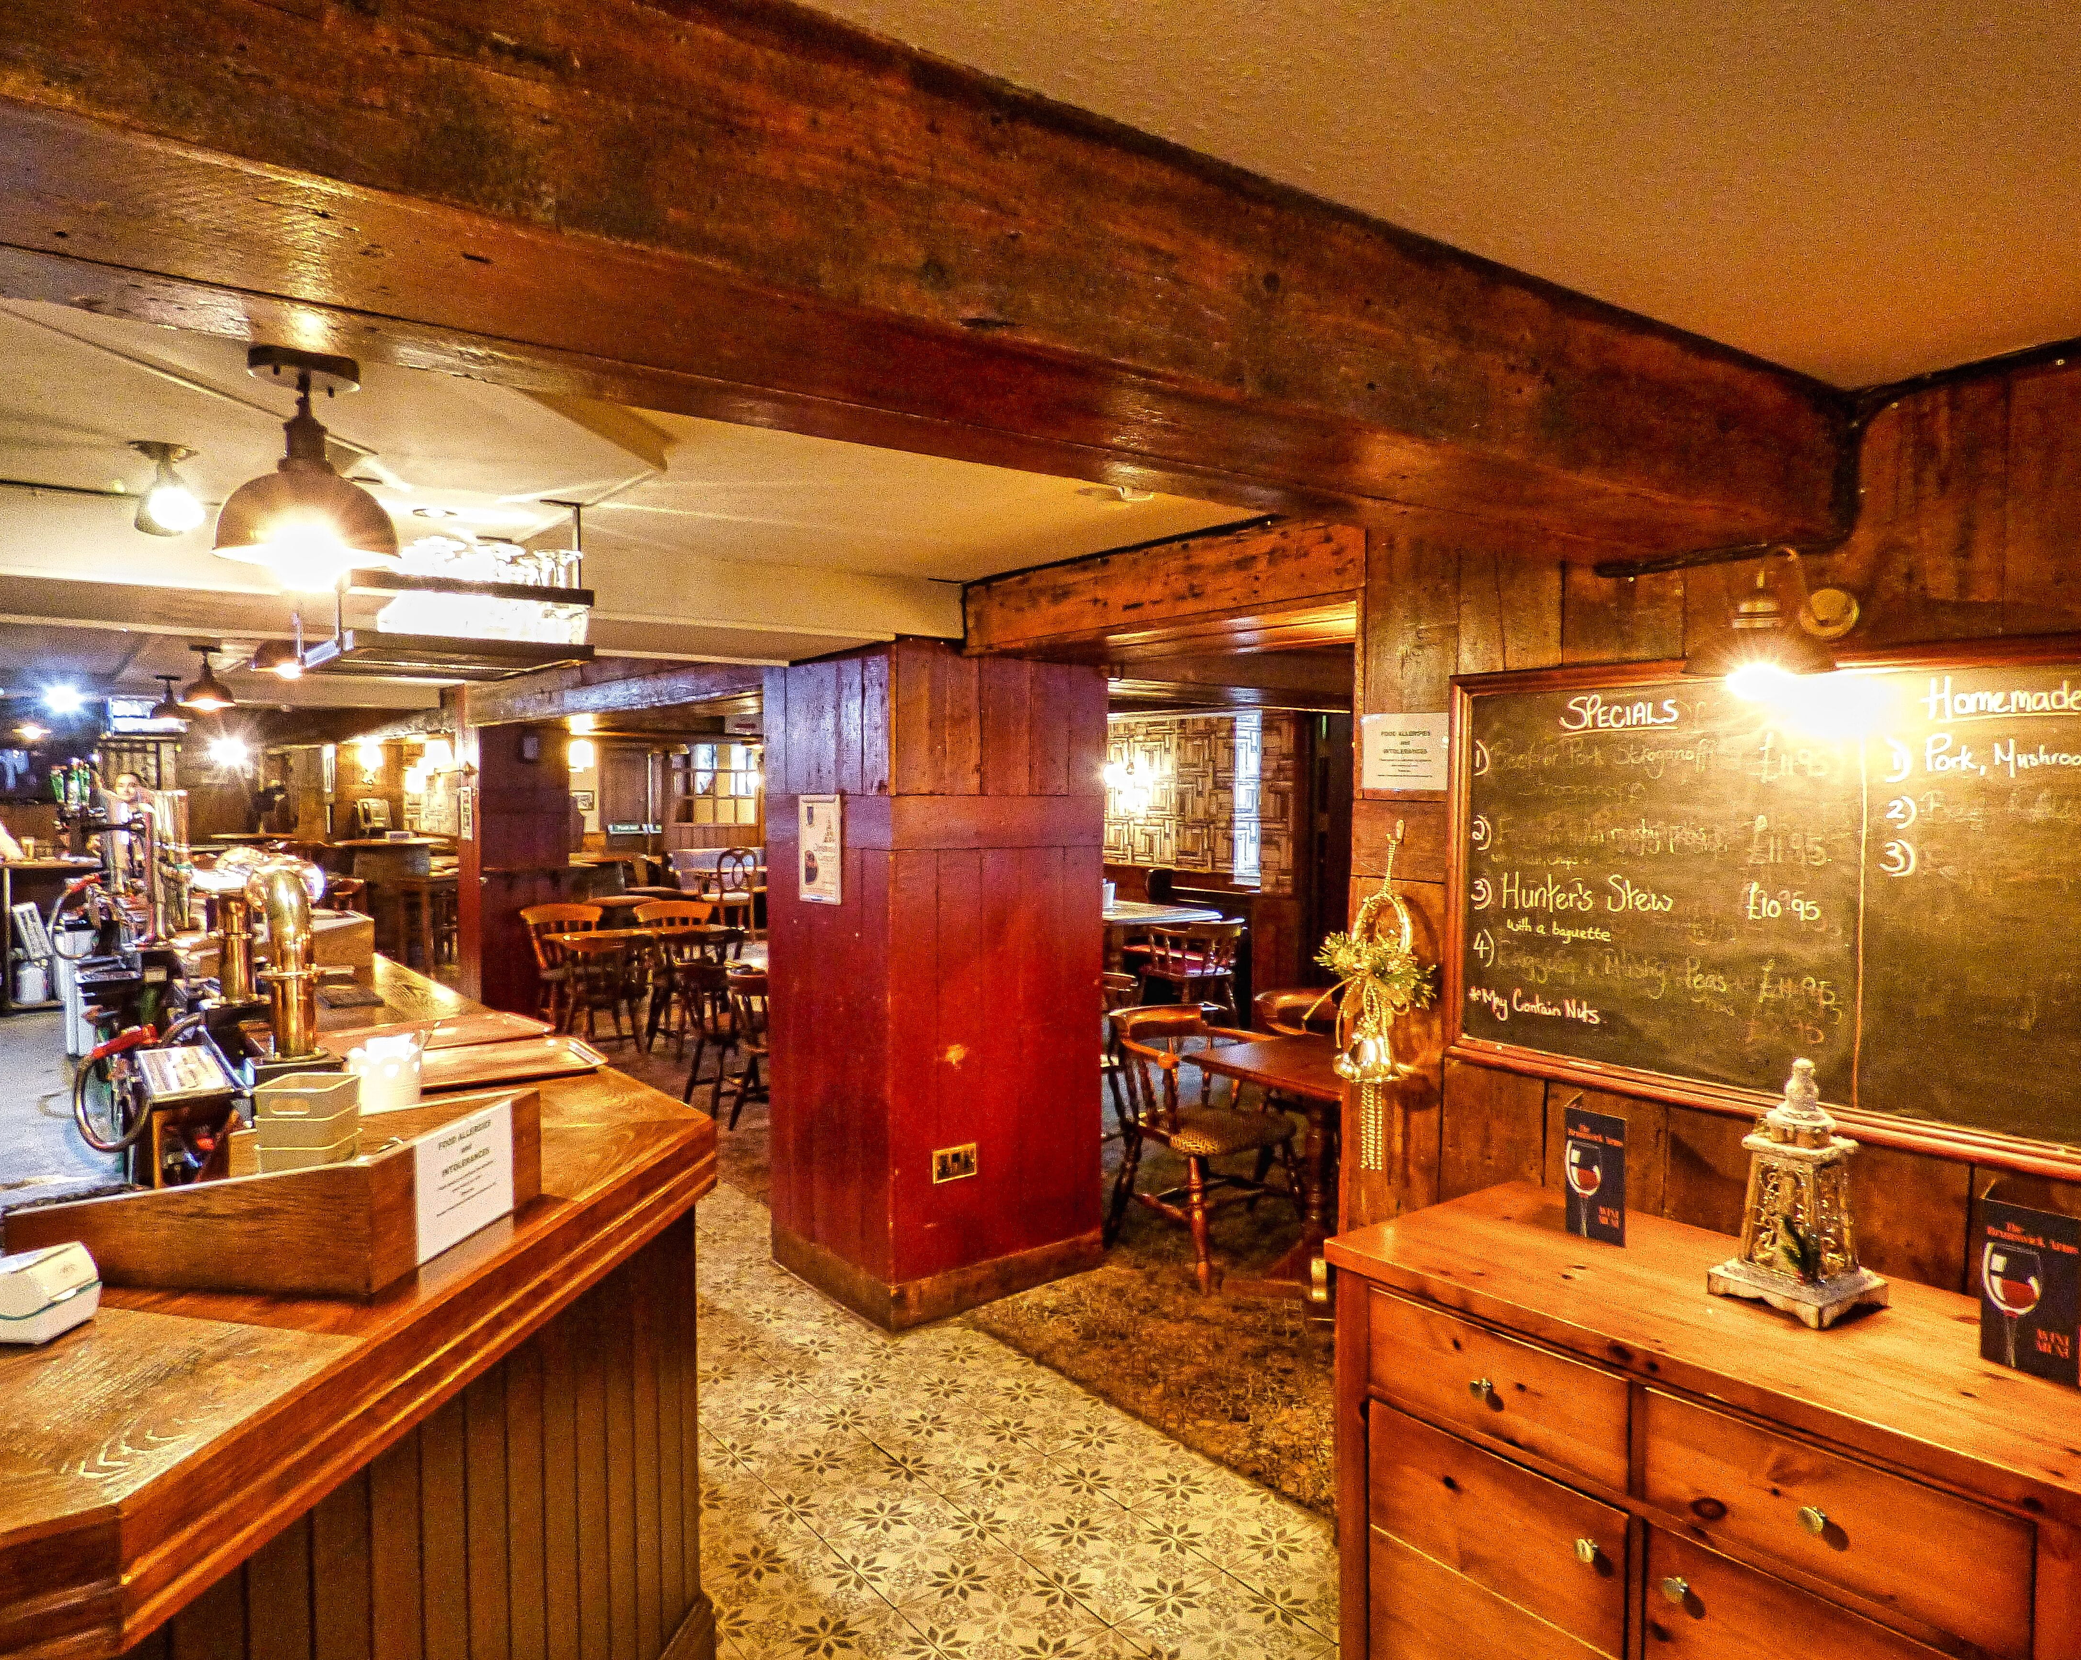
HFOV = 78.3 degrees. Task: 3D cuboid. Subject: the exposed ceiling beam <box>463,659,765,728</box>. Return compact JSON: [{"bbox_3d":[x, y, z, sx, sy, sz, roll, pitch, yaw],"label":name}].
[{"bbox_3d":[-2.023,-0.714,6.339,0.340,0.225,4.758,-1,2,-38],"label":"exposed ceiling beam"}]

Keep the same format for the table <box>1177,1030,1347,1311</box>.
[{"bbox_3d":[0.884,1.082,3.962,0.620,0.750,0.680,-1,2,-39],"label":"table"}]

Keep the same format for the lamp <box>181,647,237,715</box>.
[{"bbox_3d":[-3.483,-0.640,5.350,0.205,0.260,0.205,0,2,0],"label":"lamp"}]

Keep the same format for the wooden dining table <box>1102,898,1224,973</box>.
[{"bbox_3d":[0.483,0.947,8.830,0.850,0.750,1.350,-1,2,-39],"label":"wooden dining table"}]

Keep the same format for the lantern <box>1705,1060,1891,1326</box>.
[{"bbox_3d":[1.108,0.512,1.871,0.158,0.354,0.158,-1,2,-31],"label":"lantern"}]

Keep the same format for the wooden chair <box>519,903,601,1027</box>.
[{"bbox_3d":[-2.887,0.918,7.778,0.440,0.890,0.460,-1,2,-39],"label":"wooden chair"}]

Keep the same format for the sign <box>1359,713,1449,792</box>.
[{"bbox_3d":[0.738,-0.158,2.593,0.008,0.152,0.210,-1,2,-38],"label":"sign"}]

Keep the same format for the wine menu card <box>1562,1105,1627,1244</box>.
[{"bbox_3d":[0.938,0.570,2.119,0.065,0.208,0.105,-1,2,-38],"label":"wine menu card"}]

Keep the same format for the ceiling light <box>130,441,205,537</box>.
[{"bbox_3d":[-1.470,-0.577,2.150,0.110,0.165,0.110,1,2,37],"label":"ceiling light"}]

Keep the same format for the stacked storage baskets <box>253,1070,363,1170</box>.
[{"bbox_3d":[-1.040,0.430,1.823,0.108,0.140,0.105,0,2,-5],"label":"stacked storage baskets"}]

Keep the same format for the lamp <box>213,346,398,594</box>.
[{"bbox_3d":[-0.947,-0.476,1.650,0.210,0.275,0.210,0,2,0],"label":"lamp"}]

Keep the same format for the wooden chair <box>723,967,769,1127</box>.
[{"bbox_3d":[-1.200,0.990,6.120,0.520,0.760,0.540,0,2,7],"label":"wooden chair"}]

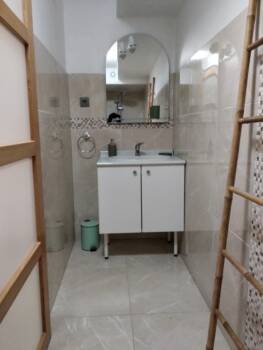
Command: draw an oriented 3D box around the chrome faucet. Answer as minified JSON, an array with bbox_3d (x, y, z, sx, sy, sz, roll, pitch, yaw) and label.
[{"bbox_3d":[0.066,-0.223,2.338,0.060,0.117,0.130,-1,10,-4],"label":"chrome faucet"}]

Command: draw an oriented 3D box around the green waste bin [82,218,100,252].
[{"bbox_3d":[-0.369,0.553,2.433,0.172,0.250,0.190,-5,11,-23],"label":"green waste bin"}]

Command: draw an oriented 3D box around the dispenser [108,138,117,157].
[{"bbox_3d":[-0.167,-0.243,2.375,0.075,0.163,0.075,-1,10,-4],"label":"dispenser"}]

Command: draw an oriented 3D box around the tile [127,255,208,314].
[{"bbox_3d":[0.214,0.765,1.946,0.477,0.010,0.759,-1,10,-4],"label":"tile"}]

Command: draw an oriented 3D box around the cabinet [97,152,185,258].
[{"bbox_3d":[0.070,0.259,2.349,0.700,0.852,0.454,-1,10,-4],"label":"cabinet"}]

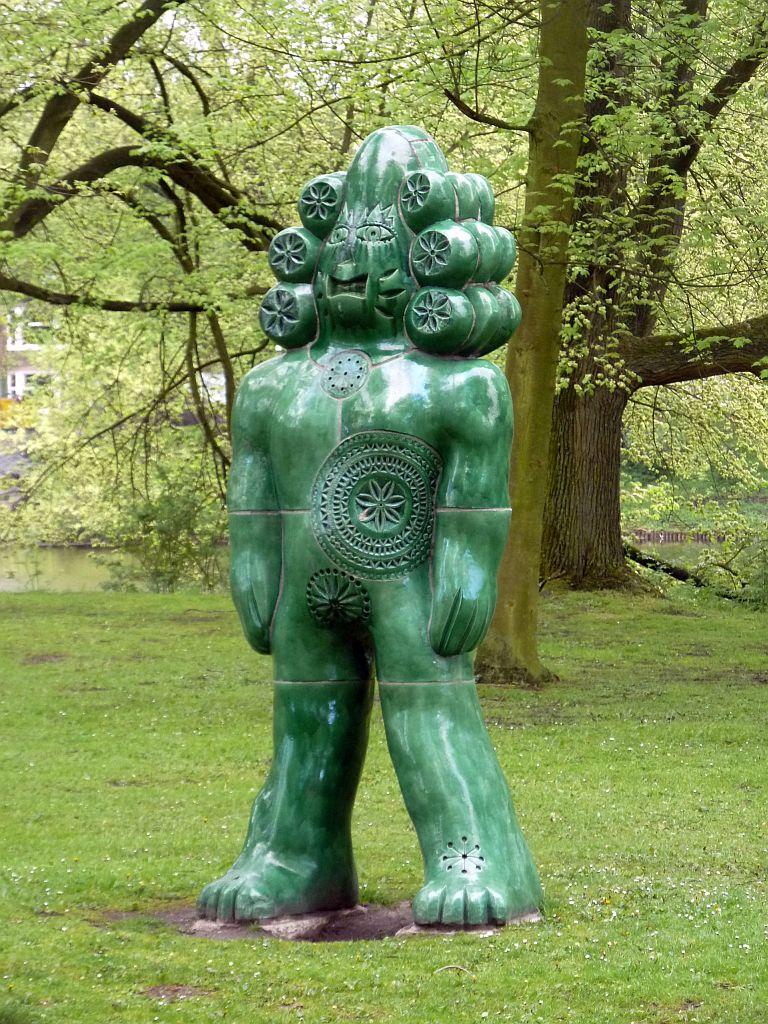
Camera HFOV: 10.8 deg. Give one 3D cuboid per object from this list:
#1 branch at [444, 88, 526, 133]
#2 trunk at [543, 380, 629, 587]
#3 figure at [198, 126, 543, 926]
[{"bbox_3d":[0.621,-2.450,24.700,0.530,0.270,0.220,0,1,0],"label":"branch"},{"bbox_3d":[1.840,-0.266,37.600,0.830,1.950,0.820,0,1,0],"label":"trunk"},{"bbox_3d":[-0.039,0.035,12.700,0.960,2.490,0.600,1,2,24],"label":"figure"}]

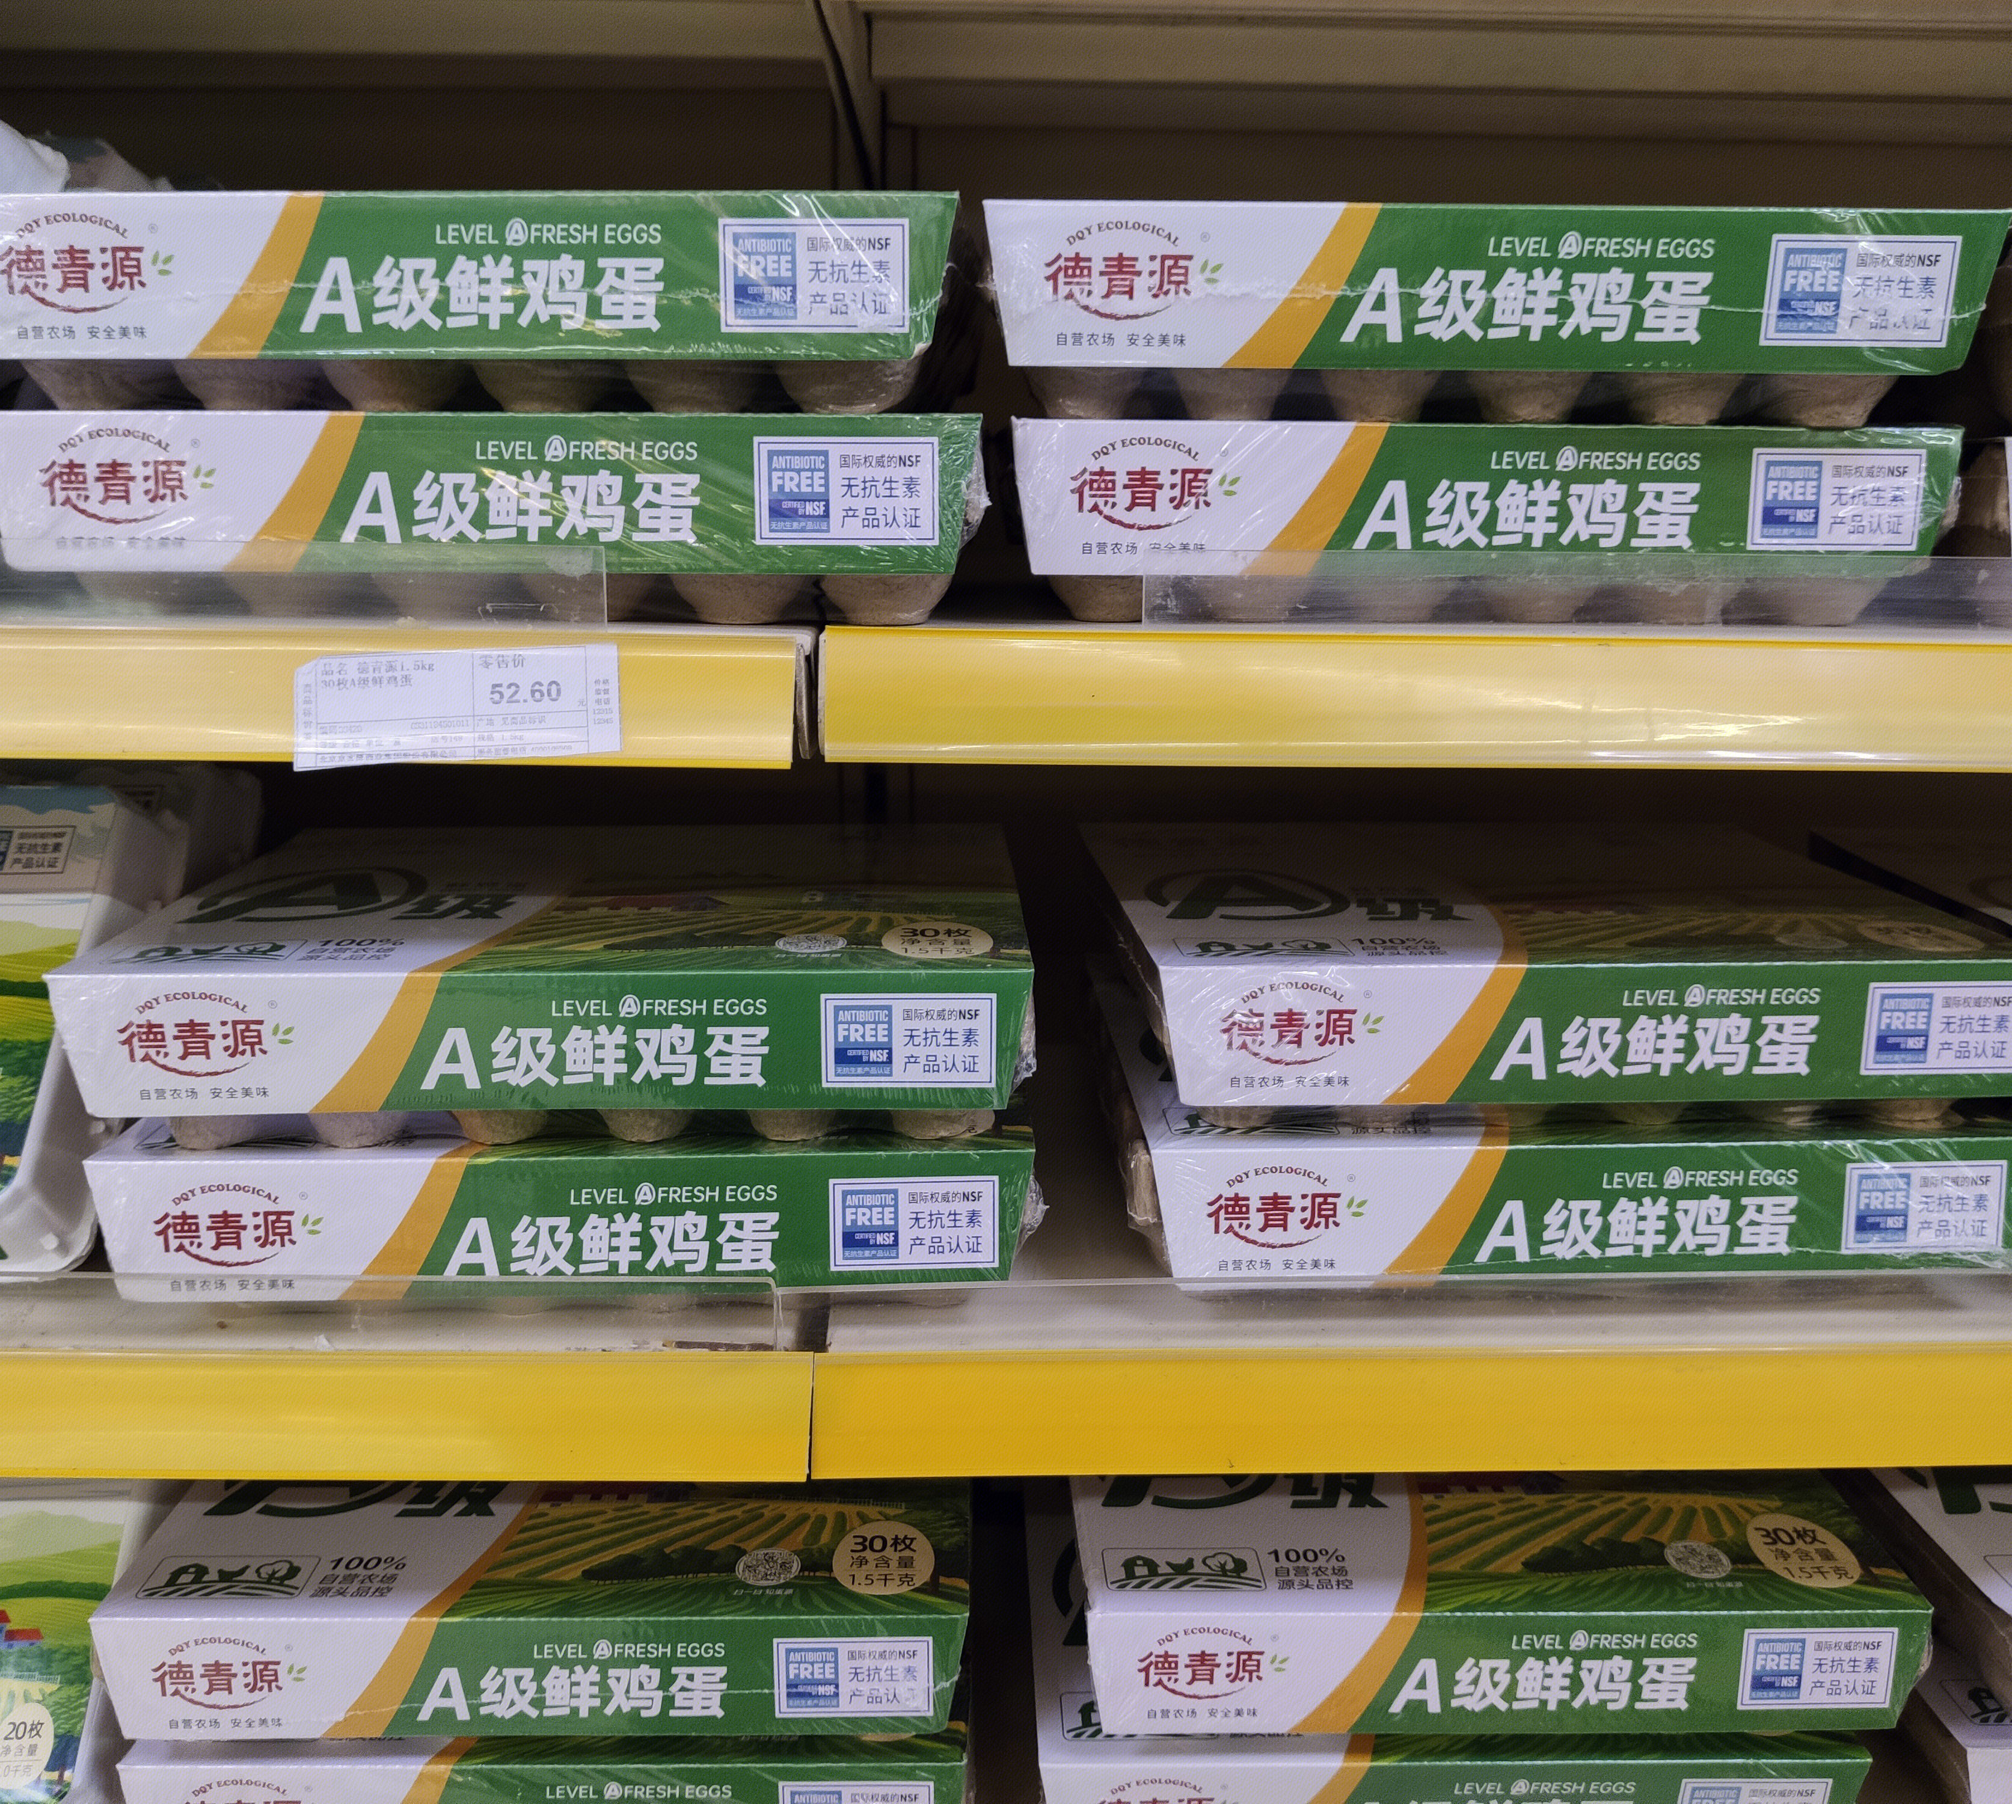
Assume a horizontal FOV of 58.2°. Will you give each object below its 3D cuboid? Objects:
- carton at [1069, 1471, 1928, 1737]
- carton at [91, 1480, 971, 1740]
[{"bbox_3d":[0.177,0.257,0.769,0.308,0.064,0.242,0,13,-2],"label":"carton"},{"bbox_3d":[-0.169,0.253,0.756,0.308,0.064,0.242,0,13,-2],"label":"carton"}]

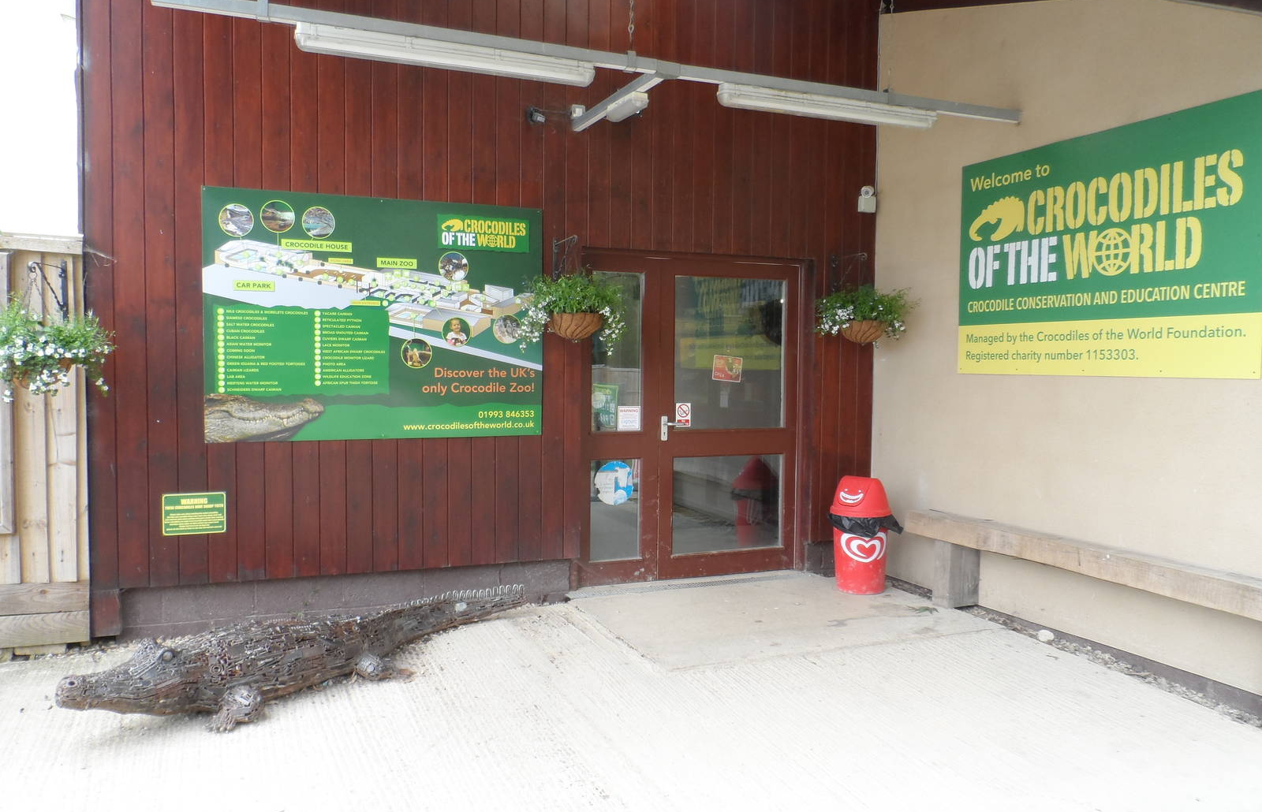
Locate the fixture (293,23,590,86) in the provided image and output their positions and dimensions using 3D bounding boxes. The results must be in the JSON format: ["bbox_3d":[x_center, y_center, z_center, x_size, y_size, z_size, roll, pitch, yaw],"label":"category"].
[{"bbox_3d":[-0.766,-1.513,3.785,1.270,0.100,0.110,0,3,-20],"label":"fixture"}]

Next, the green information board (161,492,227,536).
[{"bbox_3d":[-2.282,0.566,4.577,0.298,0.214,0.010,0,3,-20],"label":"green information board"}]

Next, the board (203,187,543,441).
[{"bbox_3d":[-1.368,-0.479,4.843,1.803,1.331,0.020,0,3,-20],"label":"board"}]

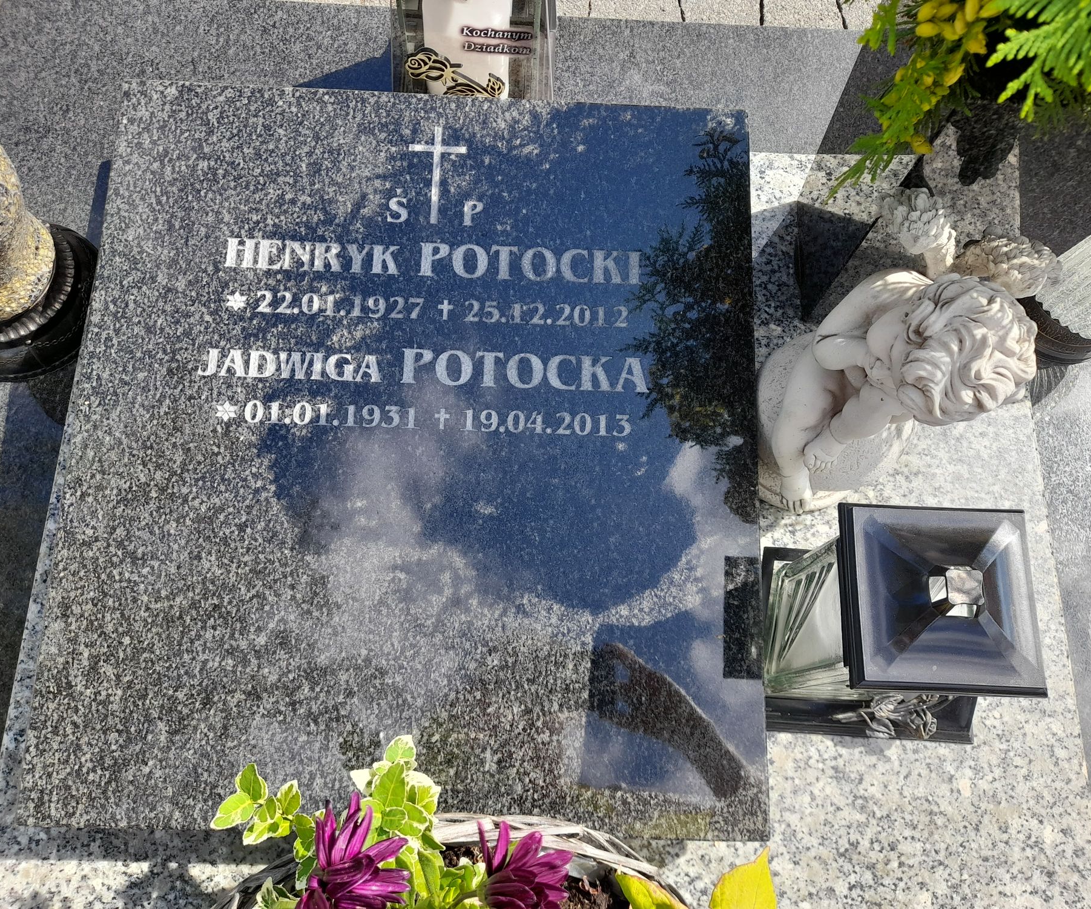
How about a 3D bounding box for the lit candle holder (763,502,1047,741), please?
[{"bbox_3d":[0.214,0.098,0.523,0.135,0.213,0.130,1,71,5],"label":"lit candle holder"}]

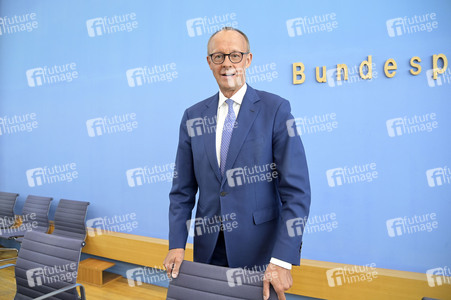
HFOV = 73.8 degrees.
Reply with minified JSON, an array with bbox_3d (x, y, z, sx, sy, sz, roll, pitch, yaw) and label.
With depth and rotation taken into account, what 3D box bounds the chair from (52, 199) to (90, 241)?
[{"bbox_3d":[-1.968,1.038,3.468,0.530,0.840,0.570,0,-1,24],"label":"chair"}]

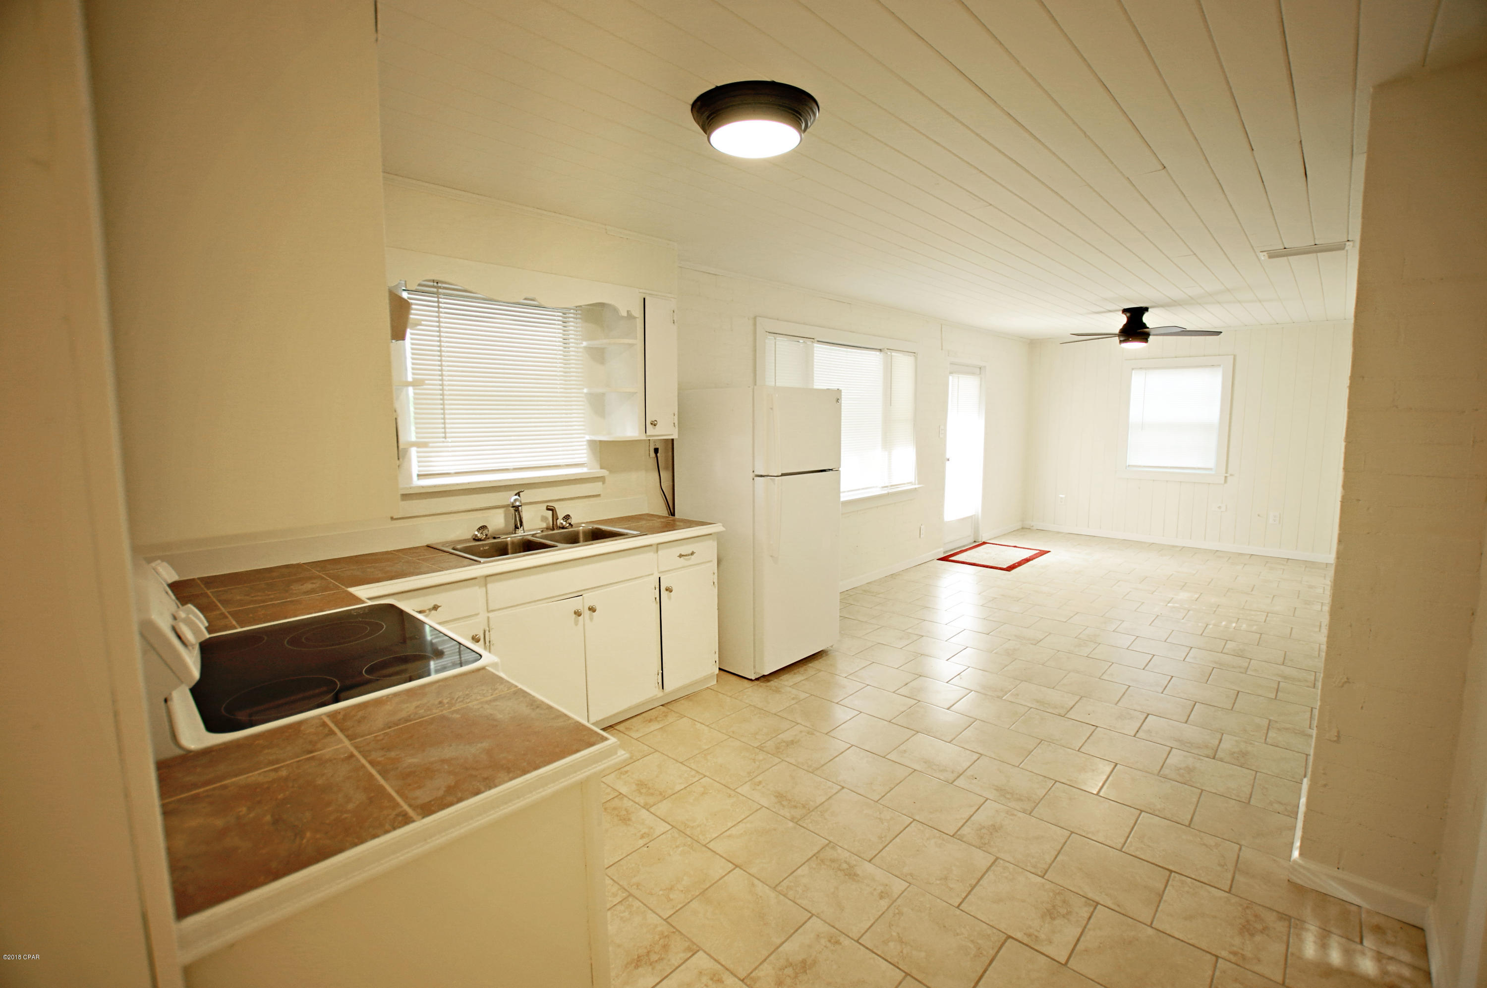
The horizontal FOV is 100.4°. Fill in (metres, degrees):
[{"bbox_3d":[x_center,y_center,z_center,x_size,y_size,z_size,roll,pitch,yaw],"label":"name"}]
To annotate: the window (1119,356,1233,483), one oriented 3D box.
[{"bbox_3d":[4.833,-0.839,6.963,1.015,1.378,0.080,6,10,43],"label":"window"}]

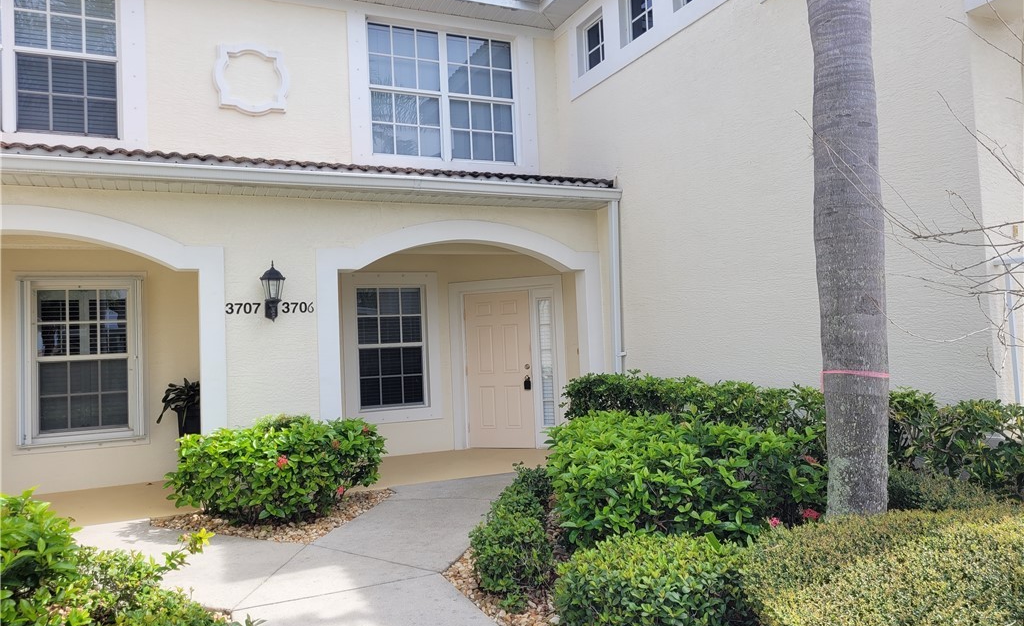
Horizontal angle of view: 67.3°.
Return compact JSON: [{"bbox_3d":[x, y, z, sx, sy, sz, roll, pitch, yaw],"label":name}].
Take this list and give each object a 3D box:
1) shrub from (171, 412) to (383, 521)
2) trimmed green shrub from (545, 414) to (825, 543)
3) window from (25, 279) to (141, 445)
[{"bbox_3d":[-1.967,1.313,6.552,1.720,0.750,1.000,-2,-3,-16],"label":"shrub"},{"bbox_3d":[1.192,1.176,5.443,1.800,0.740,1.200,-2,-3,0],"label":"trimmed green shrub"},{"bbox_3d":[-4.672,0.512,8.375,1.174,1.770,0.120,-1,-3,-24],"label":"window"}]

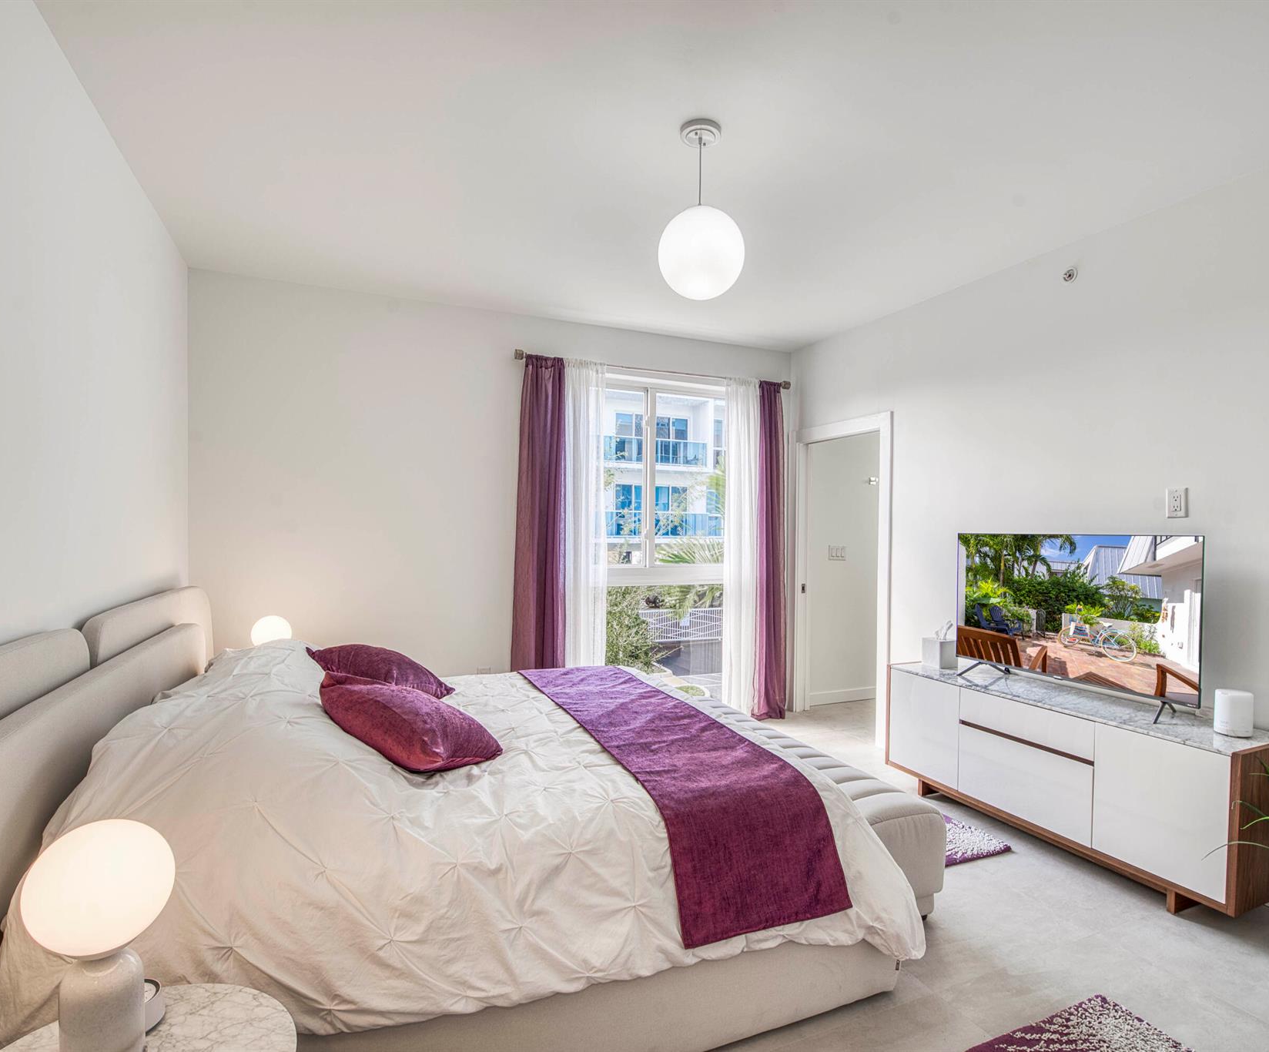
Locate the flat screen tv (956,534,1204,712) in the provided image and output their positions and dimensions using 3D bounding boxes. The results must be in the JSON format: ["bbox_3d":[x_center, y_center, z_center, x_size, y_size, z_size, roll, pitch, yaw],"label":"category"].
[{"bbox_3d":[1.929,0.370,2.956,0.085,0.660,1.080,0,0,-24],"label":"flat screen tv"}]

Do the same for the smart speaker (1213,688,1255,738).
[{"bbox_3d":[2.203,0.686,2.415,0.113,0.151,0.113,0,0,-24],"label":"smart speaker"}]

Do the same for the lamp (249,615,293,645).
[{"bbox_3d":[-1.830,0.662,3.323,0.184,0.410,0.184,0,0,-24],"label":"lamp"}]

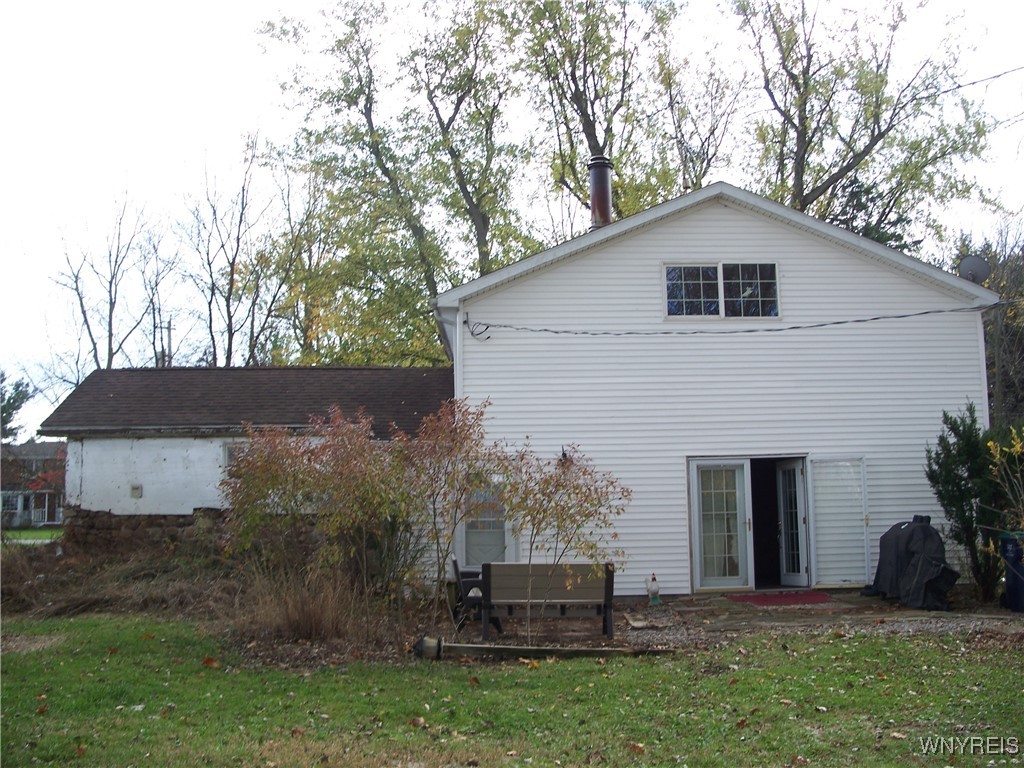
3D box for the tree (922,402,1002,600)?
[{"bbox_3d":[6.972,1.814,16.900,1.100,3.000,1.100,-1,-6,-2],"label":"tree"}]

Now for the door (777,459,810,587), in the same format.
[{"bbox_3d":[4.674,2.308,18.163,0.050,2.040,0.860,0,-6,-14],"label":"door"}]

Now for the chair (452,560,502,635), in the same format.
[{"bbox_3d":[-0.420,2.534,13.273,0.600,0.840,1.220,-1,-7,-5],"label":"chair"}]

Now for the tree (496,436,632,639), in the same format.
[{"bbox_3d":[0.607,1.856,12.900,1.450,2.250,1.400,-1,-6,-2],"label":"tree"}]

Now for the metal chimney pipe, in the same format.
[{"bbox_3d":[1.512,-3.221,18.800,0.380,1.450,0.380,-1,-6,-2],"label":"metal chimney pipe"}]

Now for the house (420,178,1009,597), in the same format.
[{"bbox_3d":[3.229,0.434,21.406,9.180,6.660,7.800,-1,-6,-2],"label":"house"}]

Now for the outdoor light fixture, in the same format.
[{"bbox_3d":[-0.950,2.961,12.300,0.340,0.250,0.250,-1,-6,-2],"label":"outdoor light fixture"}]

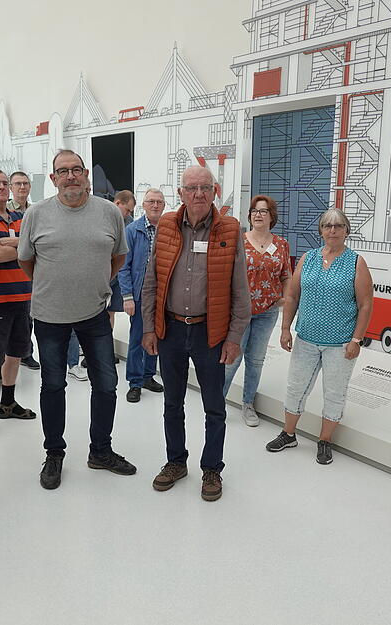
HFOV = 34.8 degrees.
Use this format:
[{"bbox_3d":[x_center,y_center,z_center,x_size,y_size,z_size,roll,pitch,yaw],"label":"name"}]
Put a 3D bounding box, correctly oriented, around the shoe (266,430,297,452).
[{"bbox_3d":[0.580,0.846,4.155,0.265,0.105,0.100,-7,13,-36],"label":"shoe"}]

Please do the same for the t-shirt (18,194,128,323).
[{"bbox_3d":[-0.675,-0.290,3.457,0.590,0.700,0.360,0,10,-7],"label":"t-shirt"}]

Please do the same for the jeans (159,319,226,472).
[{"bbox_3d":[-0.017,0.465,3.499,0.390,0.905,0.290,3,10,10],"label":"jeans"}]

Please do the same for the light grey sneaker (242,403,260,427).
[{"bbox_3d":[0.409,0.736,4.572,0.098,0.110,0.272,-1,11,-13],"label":"light grey sneaker"}]

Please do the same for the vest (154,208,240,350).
[{"bbox_3d":[0.005,-0.199,3.348,0.455,0.755,0.320,3,10,10],"label":"vest"}]

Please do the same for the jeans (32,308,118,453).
[{"bbox_3d":[-0.696,0.396,3.622,0.470,0.910,0.320,0,10,-7],"label":"jeans"}]

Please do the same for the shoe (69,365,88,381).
[{"bbox_3d":[-1.041,0.537,5.619,0.285,0.110,0.105,8,13,34],"label":"shoe"}]

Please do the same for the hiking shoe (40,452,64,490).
[{"bbox_3d":[-0.819,0.896,3.573,0.115,0.118,0.295,0,10,-6],"label":"hiking shoe"}]

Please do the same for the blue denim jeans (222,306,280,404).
[{"bbox_3d":[0.368,0.269,4.620,0.460,0.860,0.380,2,10,5],"label":"blue denim jeans"}]

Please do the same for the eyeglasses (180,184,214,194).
[{"bbox_3d":[0.015,-0.626,3.189,0.152,0.045,0.145,0,10,-6],"label":"eyeglasses"}]

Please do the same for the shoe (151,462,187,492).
[{"bbox_3d":[-0.144,0.907,3.546,0.110,0.110,0.299,9,13,35],"label":"shoe"}]

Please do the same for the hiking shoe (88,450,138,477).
[{"bbox_3d":[-0.490,0.868,3.692,0.318,0.115,0.110,5,11,17],"label":"hiking shoe"}]

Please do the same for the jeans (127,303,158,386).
[{"bbox_3d":[-0.399,0.149,5.131,0.410,0.950,0.340,-3,11,-25],"label":"jeans"}]

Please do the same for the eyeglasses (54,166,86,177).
[{"bbox_3d":[-0.669,-0.745,3.336,0.147,0.048,0.143,-5,8,-11],"label":"eyeglasses"}]

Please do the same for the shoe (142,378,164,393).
[{"bbox_3d":[-0.368,0.591,5.267,0.295,0.105,0.103,9,13,35],"label":"shoe"}]

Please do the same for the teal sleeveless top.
[{"bbox_3d":[0.817,-0.104,3.864,0.400,0.610,0.280,6,12,25],"label":"teal sleeveless top"}]

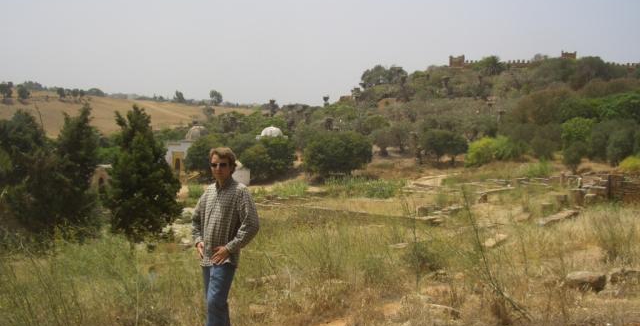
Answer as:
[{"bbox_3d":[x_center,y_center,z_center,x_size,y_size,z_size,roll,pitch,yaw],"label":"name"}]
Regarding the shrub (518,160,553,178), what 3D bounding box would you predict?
[{"bbox_3d":[14.986,0.382,45.000,2.364,1.252,1.892,0,2,0],"label":"shrub"}]

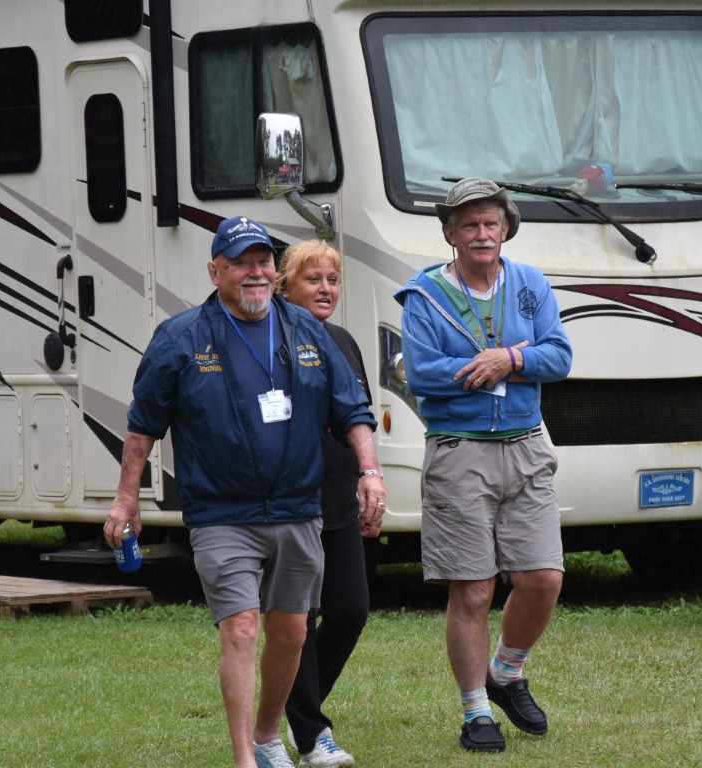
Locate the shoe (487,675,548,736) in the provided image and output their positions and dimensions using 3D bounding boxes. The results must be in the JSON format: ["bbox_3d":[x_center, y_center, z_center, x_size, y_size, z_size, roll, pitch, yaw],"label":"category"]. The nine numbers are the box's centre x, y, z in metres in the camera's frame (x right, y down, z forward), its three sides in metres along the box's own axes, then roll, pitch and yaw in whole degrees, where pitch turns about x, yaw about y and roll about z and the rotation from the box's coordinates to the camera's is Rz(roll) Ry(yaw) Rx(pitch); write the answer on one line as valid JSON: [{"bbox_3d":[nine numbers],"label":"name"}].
[{"bbox_3d":[0.539,1.040,16.250,0.105,0.110,0.290,-2,23,-27],"label":"shoe"}]

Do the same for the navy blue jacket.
[{"bbox_3d":[-0.303,0.084,15.300,0.720,0.710,0.420,-2,1,-12],"label":"navy blue jacket"}]

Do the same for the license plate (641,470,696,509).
[{"bbox_3d":[1.367,0.457,21.700,0.305,0.152,0.010,-3,7,-38],"label":"license plate"}]

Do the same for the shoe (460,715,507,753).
[{"bbox_3d":[0.415,1.090,15.800,0.118,0.105,0.290,-2,1,-8],"label":"shoe"}]

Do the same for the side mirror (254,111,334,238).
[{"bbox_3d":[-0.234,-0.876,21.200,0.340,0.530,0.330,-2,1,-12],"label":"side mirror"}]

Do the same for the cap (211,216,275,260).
[{"bbox_3d":[-0.324,-0.437,15.050,0.175,0.140,0.265,-2,1,-17],"label":"cap"}]

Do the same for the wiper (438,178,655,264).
[{"bbox_3d":[0.815,-0.668,20.580,0.950,0.370,0.150,-2,2,-27],"label":"wiper"}]

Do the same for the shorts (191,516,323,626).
[{"bbox_3d":[-0.281,0.504,15.120,0.400,0.440,0.330,-2,1,-9],"label":"shorts"}]

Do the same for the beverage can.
[{"bbox_3d":[-0.668,0.490,15.050,0.072,0.135,0.072,-13,15,0],"label":"beverage can"}]

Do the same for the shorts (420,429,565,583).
[{"bbox_3d":[0.446,0.386,15.950,0.440,0.480,0.320,-2,1,-14],"label":"shorts"}]

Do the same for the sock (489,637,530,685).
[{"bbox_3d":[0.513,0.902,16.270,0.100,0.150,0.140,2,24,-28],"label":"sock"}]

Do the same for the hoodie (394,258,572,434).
[{"bbox_3d":[0.416,-0.119,15.900,0.550,0.550,0.400,-2,1,-8],"label":"hoodie"}]

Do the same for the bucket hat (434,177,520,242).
[{"bbox_3d":[0.399,-0.551,15.850,0.275,0.180,0.310,-2,-11,-4],"label":"bucket hat"}]

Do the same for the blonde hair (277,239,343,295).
[{"bbox_3d":[-0.126,-0.363,15.650,0.185,0.190,0.210,-2,2,-25],"label":"blonde hair"}]

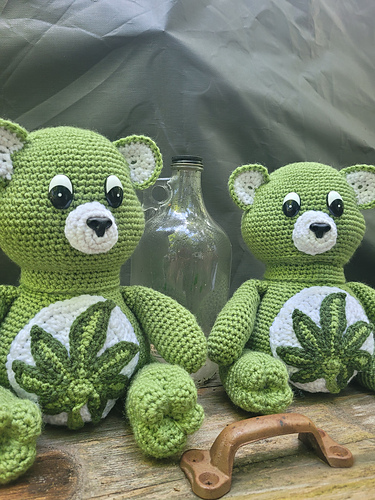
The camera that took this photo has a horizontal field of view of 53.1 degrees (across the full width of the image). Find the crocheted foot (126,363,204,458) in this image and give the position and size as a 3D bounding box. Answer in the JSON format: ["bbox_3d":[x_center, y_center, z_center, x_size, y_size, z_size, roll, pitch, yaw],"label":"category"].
[{"bbox_3d":[-0.018,0.133,0.312,0.061,0.069,0.072,1,6,-25],"label":"crocheted foot"}]

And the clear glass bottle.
[{"bbox_3d":[-0.008,0.020,0.475,0.125,0.268,0.125,3,5,0],"label":"clear glass bottle"}]

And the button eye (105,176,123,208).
[{"bbox_3d":[-0.061,-0.049,0.312,0.019,0.027,0.008,-1,2,-42],"label":"button eye"}]

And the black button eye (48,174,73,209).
[{"bbox_3d":[-0.100,-0.046,0.297,0.019,0.027,0.008,2,0,-15],"label":"black button eye"}]

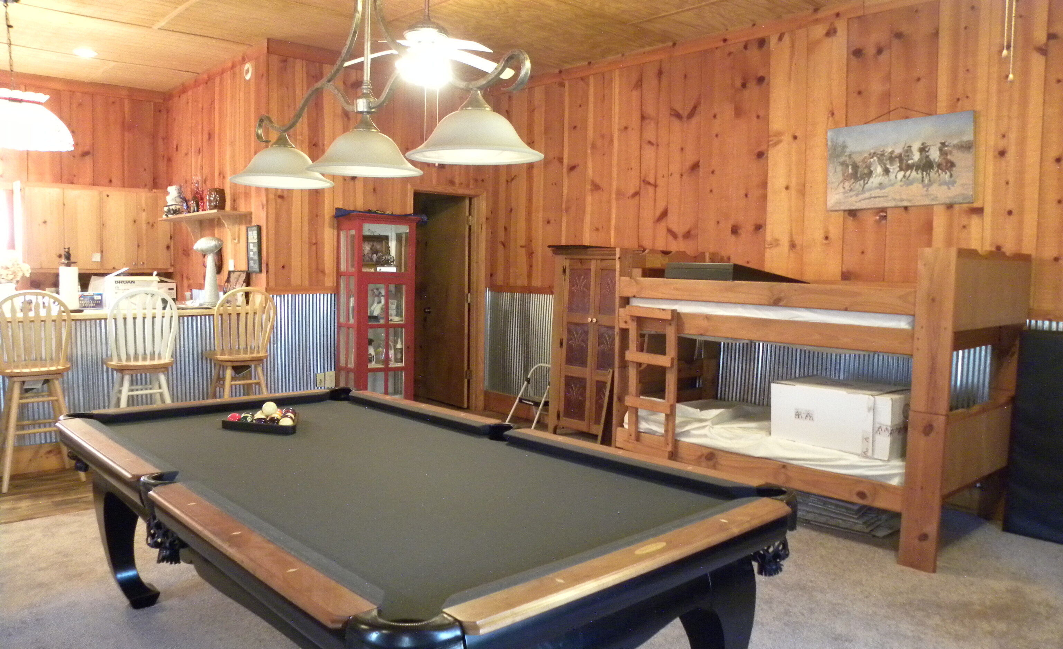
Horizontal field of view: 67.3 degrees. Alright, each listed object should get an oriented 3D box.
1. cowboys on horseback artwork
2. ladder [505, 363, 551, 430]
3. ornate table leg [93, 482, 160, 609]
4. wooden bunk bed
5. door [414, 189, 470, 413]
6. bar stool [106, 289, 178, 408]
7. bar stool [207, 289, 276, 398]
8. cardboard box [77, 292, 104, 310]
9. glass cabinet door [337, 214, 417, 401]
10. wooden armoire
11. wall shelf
[{"bbox_3d":[2.225,-0.977,4.870,0.030,0.525,0.869,-3,5,-43],"label":"cowboys on horseback artwork"},{"bbox_3d":[0.029,0.632,7.011,0.444,0.576,0.404,-3,5,-43],"label":"ladder"},{"bbox_3d":[-1.623,0.861,3.178,0.232,0.576,0.202,-2,5,-43],"label":"ornate table leg"},{"bbox_3d":[1.598,0.332,4.766,1.090,1.552,2.074,-3,6,-43],"label":"wooden bunk bed"},{"bbox_3d":[-0.858,-0.214,7.937,0.040,2.041,0.710,-3,6,-43],"label":"door"},{"bbox_3d":[-2.678,0.361,5.408,0.455,1.222,0.535,-2,5,-40],"label":"bar stool"},{"bbox_3d":[-2.142,0.343,5.736,0.460,1.245,0.510,-3,6,-43],"label":"bar stool"},{"bbox_3d":[-3.138,-0.169,5.637,0.182,0.124,0.091,-2,5,-36],"label":"cardboard box"},{"bbox_3d":[-1.294,0.011,6.730,0.606,1.798,0.384,-3,5,-43],"label":"glass cabinet door"},{"bbox_3d":[0.634,0.185,6.222,0.500,1.590,0.980,-3,6,-43],"label":"wooden armoire"},{"bbox_3d":[-2.826,-0.826,6.856,0.285,0.252,1.435,-3,6,-43],"label":"wall shelf"}]

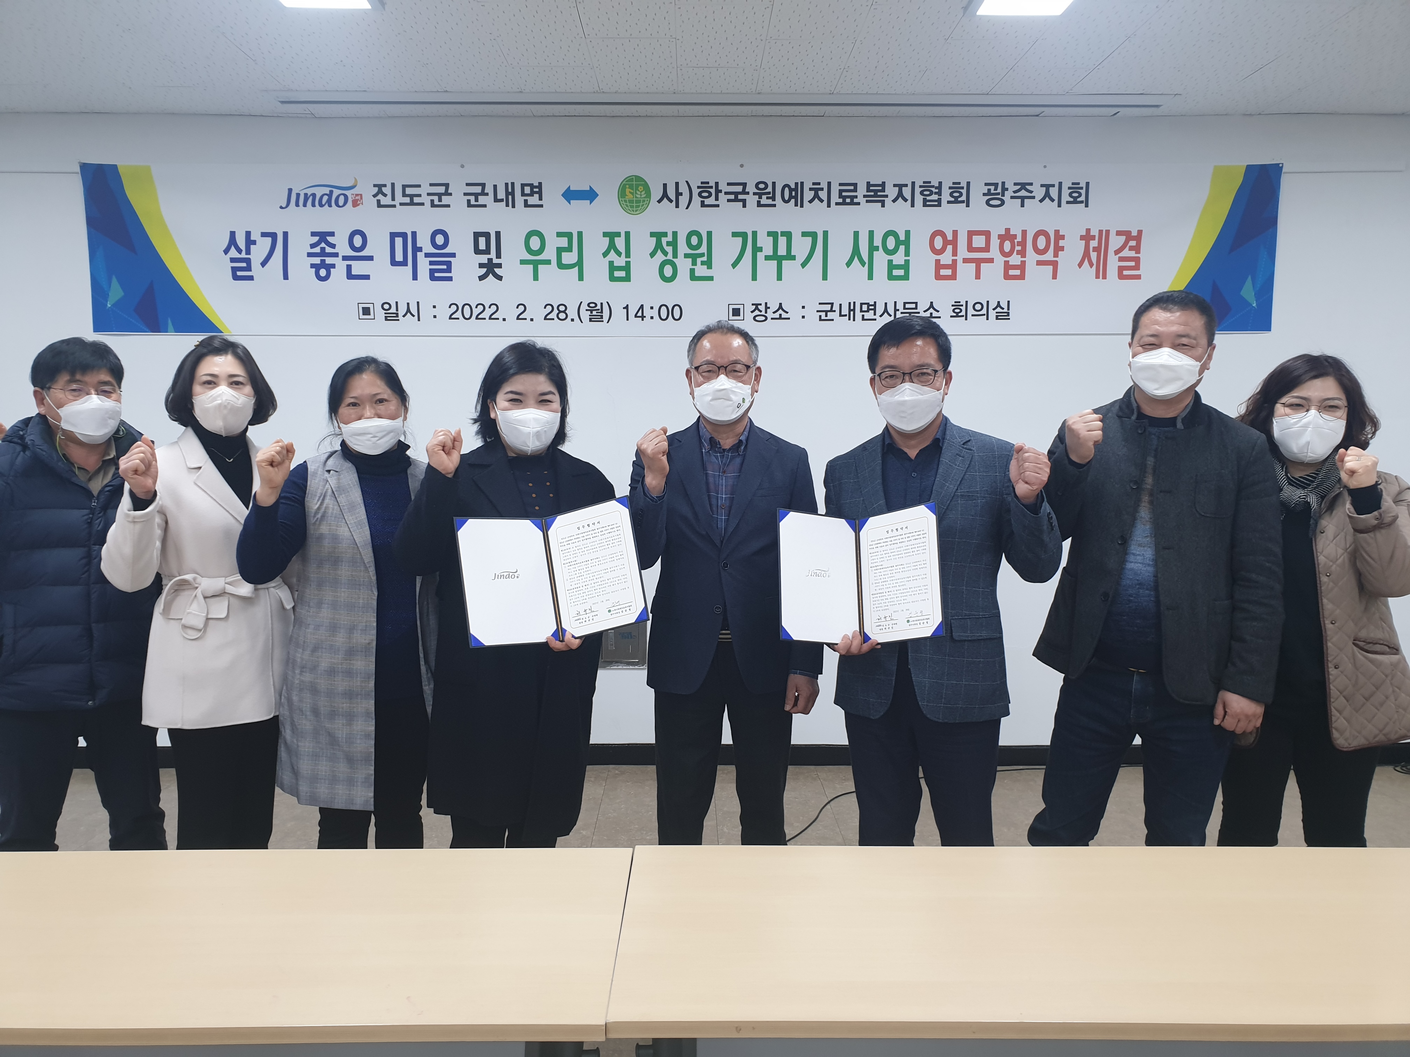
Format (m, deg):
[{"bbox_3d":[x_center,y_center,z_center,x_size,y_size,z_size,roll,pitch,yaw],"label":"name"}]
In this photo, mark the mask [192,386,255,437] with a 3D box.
[{"bbox_3d":[-1.129,-0.275,2.480,0.146,0.116,0.095,-2,6,-23],"label":"mask"}]

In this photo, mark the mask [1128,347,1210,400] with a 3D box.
[{"bbox_3d":[1.058,-0.356,2.420,0.158,0.118,0.115,3,6,29],"label":"mask"}]

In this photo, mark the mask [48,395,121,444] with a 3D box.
[{"bbox_3d":[-1.458,-0.259,2.500,0.145,0.120,0.110,-5,7,-45],"label":"mask"}]

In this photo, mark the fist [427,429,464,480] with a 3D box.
[{"bbox_3d":[-0.605,-0.175,2.460,0.082,0.115,0.088,-1,5,-15],"label":"fist"}]

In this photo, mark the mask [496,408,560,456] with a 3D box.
[{"bbox_3d":[-0.411,-0.225,2.460,0.138,0.110,0.100,-1,5,-14],"label":"mask"}]

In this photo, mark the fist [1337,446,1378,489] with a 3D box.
[{"bbox_3d":[1.442,-0.133,2.340,0.082,0.092,0.088,2,6,25],"label":"fist"}]

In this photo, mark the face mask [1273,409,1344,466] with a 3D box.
[{"bbox_3d":[1.355,-0.204,2.380,0.148,0.118,0.095,7,6,29],"label":"face mask"}]

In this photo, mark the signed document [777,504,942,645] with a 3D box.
[{"bbox_3d":[0.361,0.112,2.475,0.364,0.306,0.120,-3,-14,9],"label":"signed document"}]

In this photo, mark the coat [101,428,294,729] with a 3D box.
[{"bbox_3d":[-1.237,0.112,2.600,0.440,0.700,0.330,-3,6,-27],"label":"coat"}]

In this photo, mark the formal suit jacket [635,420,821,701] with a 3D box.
[{"bbox_3d":[0.054,0.073,2.660,0.485,0.690,0.350,0,5,-1],"label":"formal suit jacket"}]

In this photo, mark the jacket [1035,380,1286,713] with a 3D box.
[{"bbox_3d":[1.064,0.045,2.480,0.570,0.740,0.370,2,5,17],"label":"jacket"}]

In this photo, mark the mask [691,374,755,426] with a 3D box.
[{"bbox_3d":[0.045,-0.310,2.550,0.150,0.120,0.095,-1,5,0],"label":"mask"}]

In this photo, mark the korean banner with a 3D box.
[{"bbox_3d":[-0.100,-1.159,4.403,4.950,0.700,0.020,0,5,-1],"label":"korean banner"}]

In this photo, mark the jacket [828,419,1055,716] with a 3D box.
[{"bbox_3d":[0.578,0.103,2.580,0.570,0.730,0.380,1,5,8],"label":"jacket"}]

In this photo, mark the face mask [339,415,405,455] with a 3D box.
[{"bbox_3d":[-0.785,-0.221,2.500,0.150,0.100,0.090,-7,5,-13],"label":"face mask"}]

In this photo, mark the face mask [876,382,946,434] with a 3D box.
[{"bbox_3d":[0.476,-0.279,2.450,0.152,0.118,0.095,-1,5,14],"label":"face mask"}]

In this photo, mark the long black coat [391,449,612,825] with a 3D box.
[{"bbox_3d":[-0.485,0.258,2.570,0.490,0.940,0.360,-1,5,-12],"label":"long black coat"}]

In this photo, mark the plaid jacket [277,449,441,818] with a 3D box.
[{"bbox_3d":[-0.866,0.234,2.630,0.380,0.870,0.280,-2,6,-23],"label":"plaid jacket"}]

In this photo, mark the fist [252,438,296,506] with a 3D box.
[{"bbox_3d":[-0.959,-0.124,2.360,0.090,0.145,0.090,7,5,-18],"label":"fist"}]

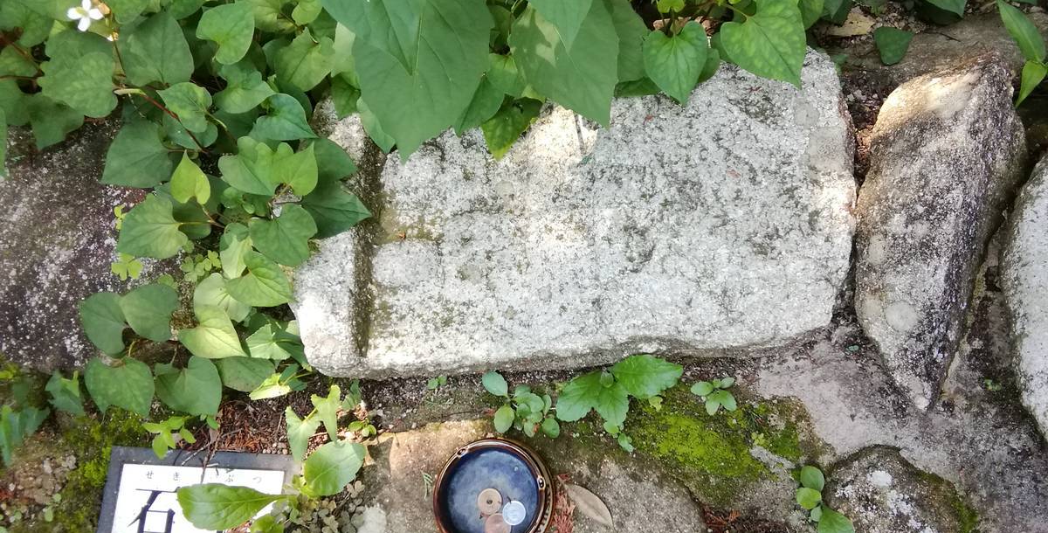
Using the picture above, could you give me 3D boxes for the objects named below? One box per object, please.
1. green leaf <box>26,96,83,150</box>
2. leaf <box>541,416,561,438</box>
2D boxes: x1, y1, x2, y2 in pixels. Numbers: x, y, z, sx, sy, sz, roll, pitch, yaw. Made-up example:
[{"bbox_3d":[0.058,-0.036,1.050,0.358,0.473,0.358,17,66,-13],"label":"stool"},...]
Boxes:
[{"bbox_3d":[-0.473,-0.150,0.800,0.056,0.014,0.067,30,88,1],"label":"green leaf"},{"bbox_3d":[0.024,0.141,0.695,0.016,0.005,0.020,-29,74,-6],"label":"leaf"}]

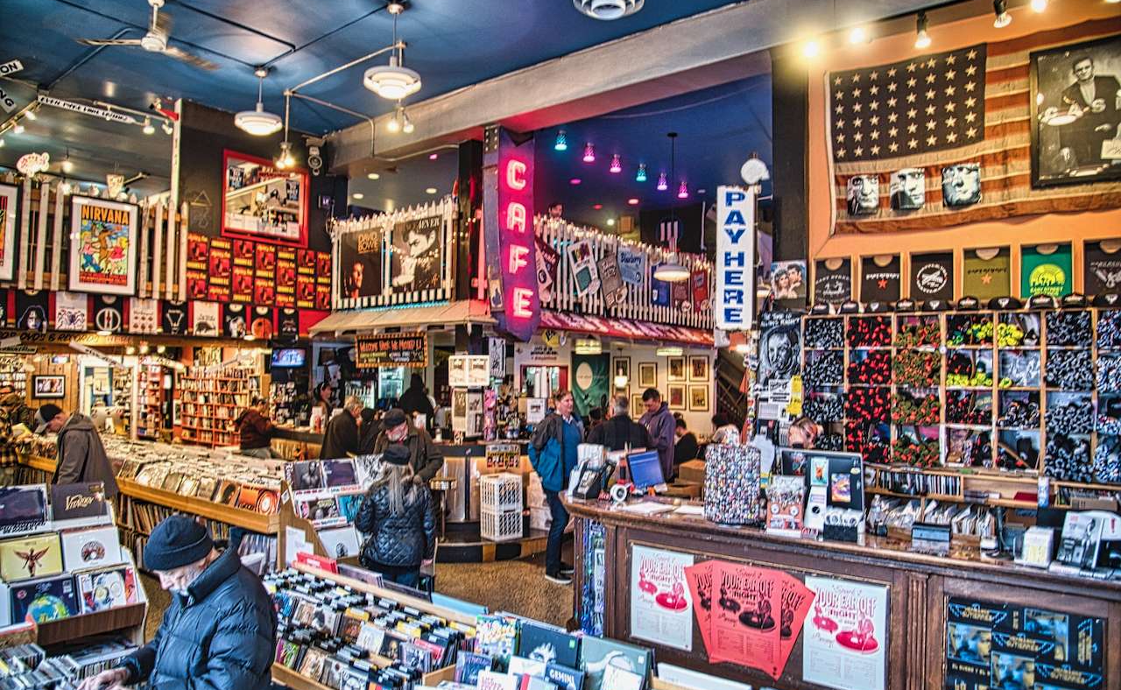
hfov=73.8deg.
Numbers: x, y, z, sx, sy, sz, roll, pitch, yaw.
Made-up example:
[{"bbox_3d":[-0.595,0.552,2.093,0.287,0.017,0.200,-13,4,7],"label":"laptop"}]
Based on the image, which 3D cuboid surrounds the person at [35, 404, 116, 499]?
[{"bbox_3d":[-4.333,1.348,6.750,0.600,1.650,0.500,0,-2,18],"label":"person"}]

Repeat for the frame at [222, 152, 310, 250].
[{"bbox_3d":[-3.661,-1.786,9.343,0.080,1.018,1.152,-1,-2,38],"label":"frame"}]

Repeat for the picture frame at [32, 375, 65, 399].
[{"bbox_3d":[-8.646,0.720,12.661,0.040,0.381,0.447,-1,-2,38],"label":"picture frame"}]

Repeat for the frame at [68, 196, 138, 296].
[{"bbox_3d":[-5.313,-1.143,8.710,0.040,1.073,0.702,-1,-2,38],"label":"frame"}]

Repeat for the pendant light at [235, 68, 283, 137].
[{"bbox_3d":[-3.236,-2.639,8.057,0.490,0.710,0.490,0,-2,38],"label":"pendant light"}]

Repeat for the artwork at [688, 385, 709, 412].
[{"bbox_3d":[2.598,0.993,14.000,0.400,0.510,0.030,0,-2,38],"label":"artwork"}]

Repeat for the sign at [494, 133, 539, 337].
[{"bbox_3d":[-0.542,-1.167,8.062,0.210,2.280,0.620,-1,-2,39],"label":"sign"}]

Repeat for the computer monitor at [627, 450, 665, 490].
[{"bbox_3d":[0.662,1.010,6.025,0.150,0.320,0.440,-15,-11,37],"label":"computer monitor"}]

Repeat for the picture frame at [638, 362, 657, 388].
[{"bbox_3d":[1.386,0.481,11.846,0.341,0.397,0.035,-1,-2,39],"label":"picture frame"}]

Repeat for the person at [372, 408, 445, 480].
[{"bbox_3d":[-1.231,1.355,5.977,0.540,1.690,0.370,0,-2,14],"label":"person"}]

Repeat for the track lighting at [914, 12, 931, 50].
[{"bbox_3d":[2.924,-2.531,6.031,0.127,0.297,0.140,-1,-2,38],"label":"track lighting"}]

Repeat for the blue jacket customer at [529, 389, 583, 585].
[{"bbox_3d":[-0.028,1.252,6.767,0.340,1.700,0.460,-1,-2,38],"label":"blue jacket customer"}]

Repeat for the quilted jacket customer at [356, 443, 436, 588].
[{"bbox_3d":[-1.066,1.397,4.850,0.540,1.540,0.380,1,-2,-14],"label":"quilted jacket customer"}]

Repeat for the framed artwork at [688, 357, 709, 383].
[{"bbox_3d":[2.708,0.463,14.569,0.415,0.504,0.030,-1,-2,38],"label":"framed artwork"}]

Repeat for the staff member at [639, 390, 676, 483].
[{"bbox_3d":[0.865,1.263,6.922,0.340,1.712,0.450,2,-2,-40],"label":"staff member"}]

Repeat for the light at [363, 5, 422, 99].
[{"bbox_3d":[-1.544,-2.765,6.967,0.540,0.877,0.540,1,-2,0],"label":"light"}]

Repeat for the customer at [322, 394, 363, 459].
[{"bbox_3d":[-2.456,1.308,8.380,0.460,1.485,0.360,-1,-2,43],"label":"customer"}]

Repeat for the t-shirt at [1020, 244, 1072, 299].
[{"bbox_3d":[3.799,-0.582,5.837,0.336,0.435,0.030,-1,-2,38],"label":"t-shirt"}]

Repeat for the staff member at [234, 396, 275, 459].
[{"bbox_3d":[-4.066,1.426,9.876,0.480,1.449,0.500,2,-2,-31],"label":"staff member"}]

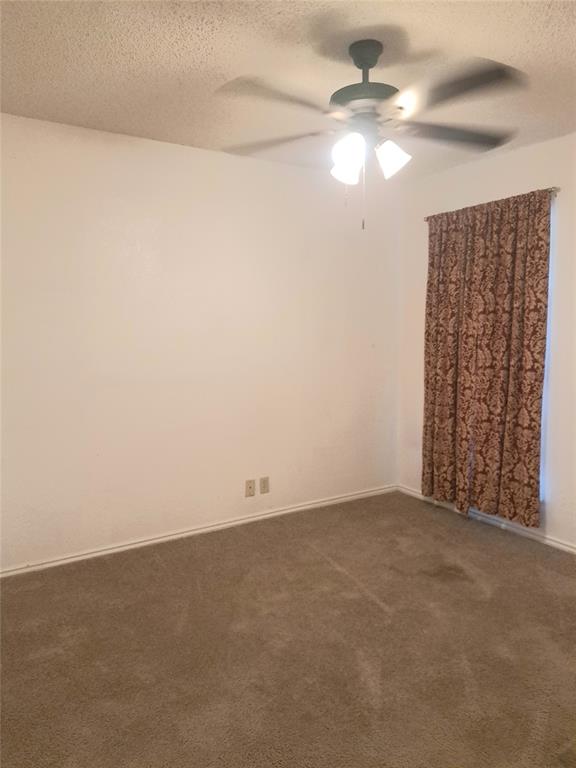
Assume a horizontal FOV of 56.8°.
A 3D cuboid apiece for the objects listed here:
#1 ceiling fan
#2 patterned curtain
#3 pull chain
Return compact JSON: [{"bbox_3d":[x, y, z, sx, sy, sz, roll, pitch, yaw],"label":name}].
[{"bbox_3d":[0.308,-1.075,2.111,1.290,0.490,1.290,1,6,8],"label":"ceiling fan"},{"bbox_3d":[1.273,-0.135,3.557,0.090,2.055,0.965,-4,7,-31],"label":"patterned curtain"},{"bbox_3d":[0.303,-0.752,2.126,0.011,0.271,0.011,1,6,8],"label":"pull chain"}]

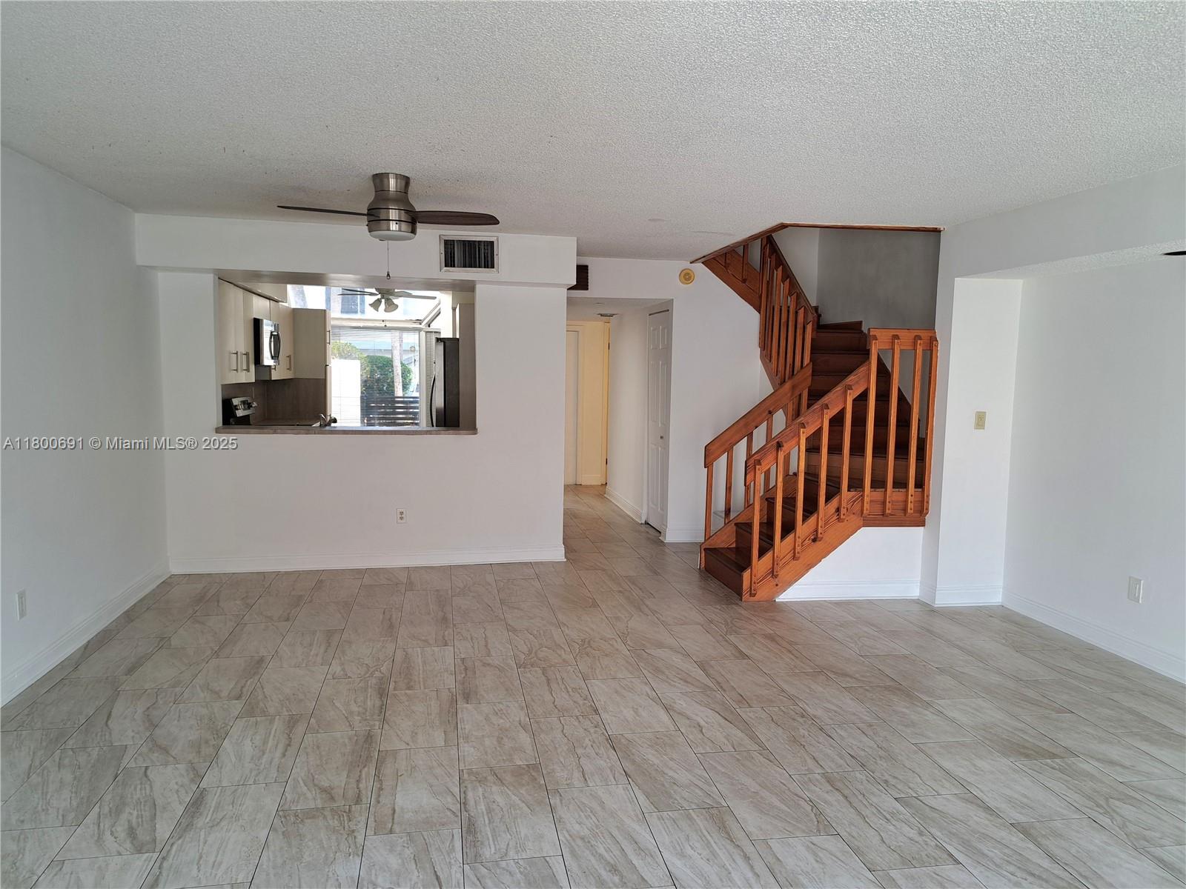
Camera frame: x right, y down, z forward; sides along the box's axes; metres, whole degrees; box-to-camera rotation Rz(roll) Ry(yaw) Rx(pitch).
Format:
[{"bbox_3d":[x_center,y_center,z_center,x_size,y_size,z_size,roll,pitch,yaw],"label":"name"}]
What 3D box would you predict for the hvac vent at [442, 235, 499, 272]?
[{"bbox_3d":[-0.852,-1.307,5.666,0.395,0.245,0.030,0,5,-12],"label":"hvac vent"}]

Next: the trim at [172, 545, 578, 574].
[{"bbox_3d":[-1.605,0.859,6.149,2.860,0.128,0.020,0,5,-12],"label":"trim"}]

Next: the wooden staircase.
[{"bbox_3d":[1.464,-0.320,6.244,1.270,2.500,1.900,0,5,-10],"label":"wooden staircase"}]

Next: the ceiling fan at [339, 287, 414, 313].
[{"bbox_3d":[-2.141,-1.573,8.544,1.080,0.400,1.080,0,5,-10],"label":"ceiling fan"}]

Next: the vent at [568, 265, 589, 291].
[{"bbox_3d":[-0.151,-1.395,6.854,0.250,0.225,0.030,0,5,-10],"label":"vent"}]

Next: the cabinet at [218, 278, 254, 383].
[{"bbox_3d":[-2.948,-0.864,6.462,0.330,0.770,1.060,0,5,-10],"label":"cabinet"}]

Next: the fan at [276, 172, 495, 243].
[{"bbox_3d":[-0.996,-1.177,4.115,1.060,0.290,1.020,0,5,-10],"label":"fan"}]

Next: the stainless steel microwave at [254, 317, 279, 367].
[{"bbox_3d":[-3.074,-0.909,7.369,0.410,0.410,0.760,0,5,-10],"label":"stainless steel microwave"}]

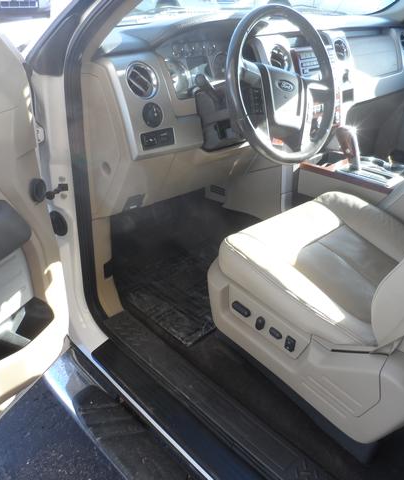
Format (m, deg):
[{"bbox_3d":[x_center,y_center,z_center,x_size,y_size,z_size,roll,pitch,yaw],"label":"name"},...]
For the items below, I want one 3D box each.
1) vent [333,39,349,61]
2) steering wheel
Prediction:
[{"bbox_3d":[0.496,-0.683,1.592,0.085,0.080,0.030,-24,23,-36],"label":"vent"},{"bbox_3d":[0.204,-0.392,1.142,0.390,0.390,0.090,-24,17,-36],"label":"steering wheel"}]

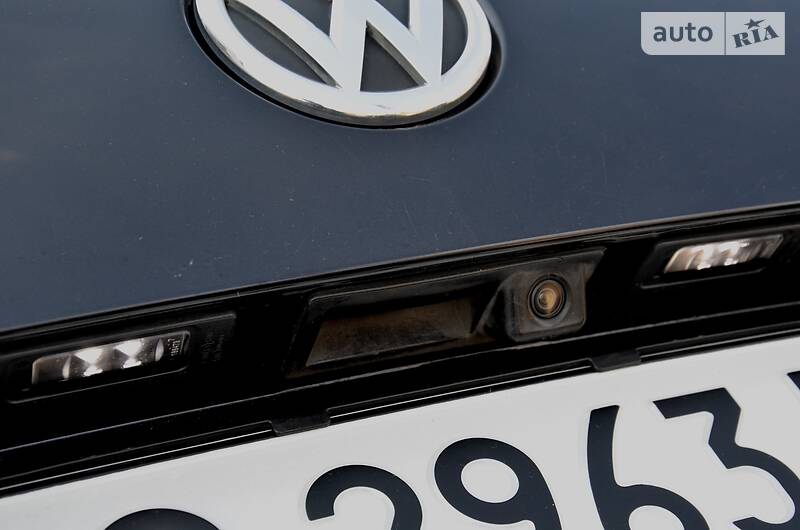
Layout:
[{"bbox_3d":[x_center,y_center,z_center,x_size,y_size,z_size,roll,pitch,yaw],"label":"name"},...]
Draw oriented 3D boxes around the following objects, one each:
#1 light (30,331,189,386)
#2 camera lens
[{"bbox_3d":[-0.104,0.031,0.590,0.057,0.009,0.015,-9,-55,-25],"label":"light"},{"bbox_3d":[0.057,0.013,0.655,0.016,0.016,0.009,-9,11,-25],"label":"camera lens"}]

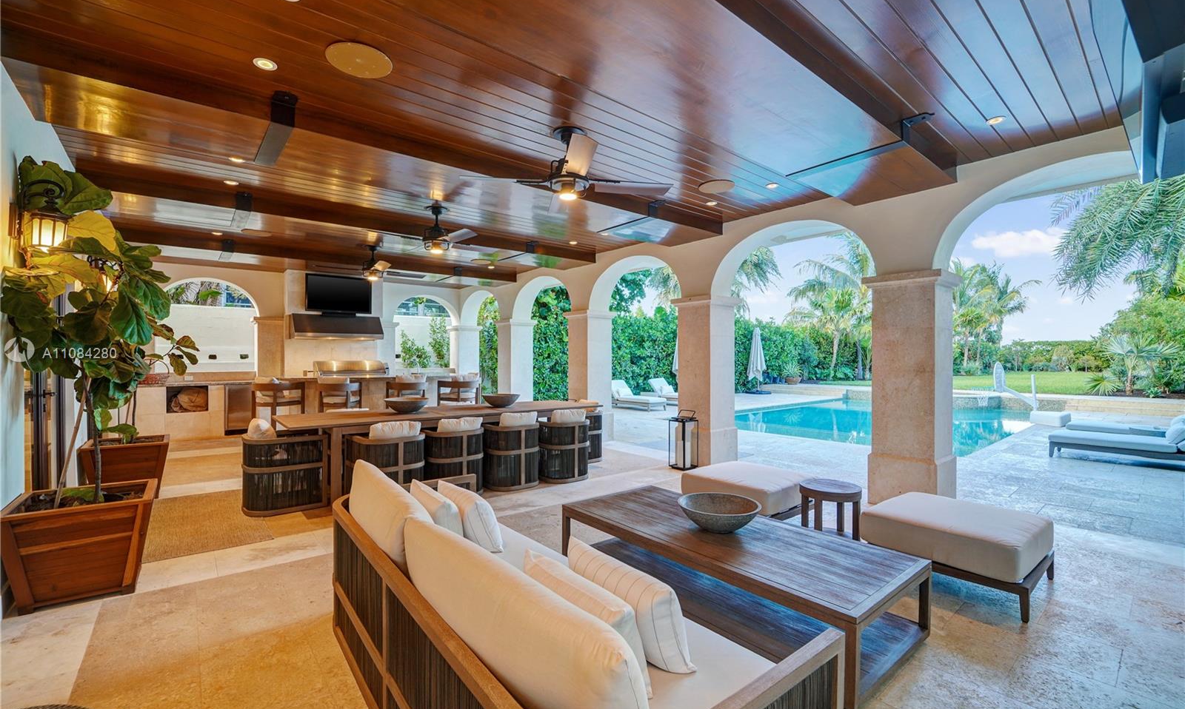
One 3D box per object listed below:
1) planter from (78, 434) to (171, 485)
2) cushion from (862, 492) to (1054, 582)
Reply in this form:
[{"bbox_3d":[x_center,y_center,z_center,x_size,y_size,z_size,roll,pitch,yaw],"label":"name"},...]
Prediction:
[{"bbox_3d":[-4.630,1.148,4.600,0.610,0.560,0.610,0,0,-38],"label":"planter"},{"bbox_3d":[2.336,1.129,2.977,0.730,0.200,0.800,0,0,-35],"label":"cushion"}]

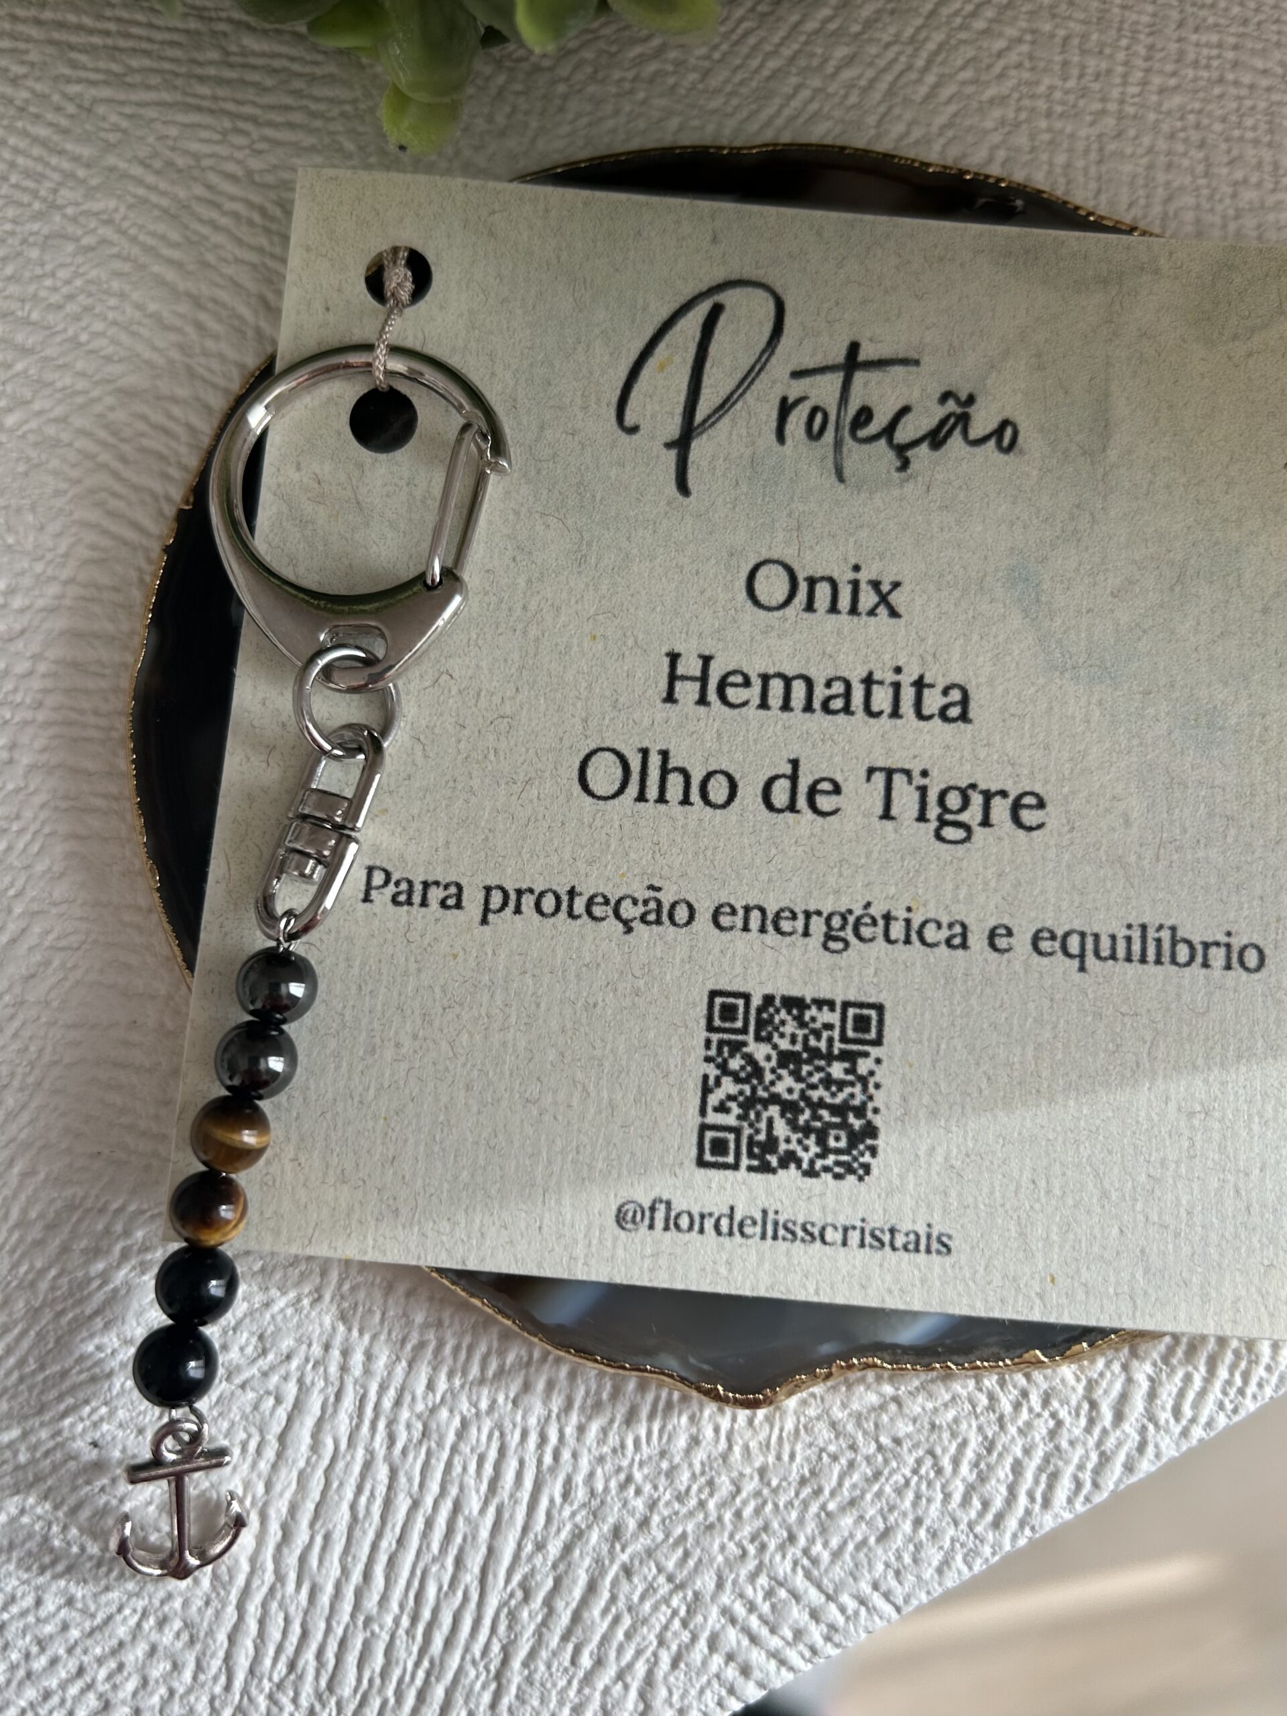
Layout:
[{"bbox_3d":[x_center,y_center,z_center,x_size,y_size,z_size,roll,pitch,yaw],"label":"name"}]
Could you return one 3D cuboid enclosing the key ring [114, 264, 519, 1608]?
[{"bbox_3d":[-0.036,0.004,0.125,0.029,0.011,0.123,10,83,1],"label":"key ring"}]

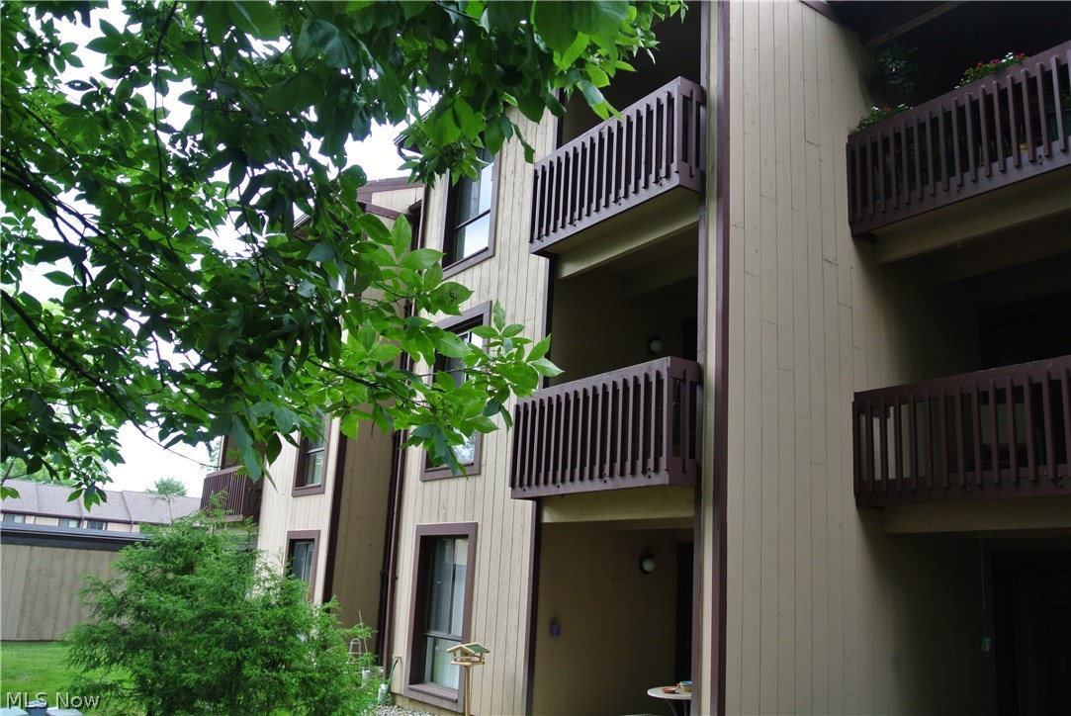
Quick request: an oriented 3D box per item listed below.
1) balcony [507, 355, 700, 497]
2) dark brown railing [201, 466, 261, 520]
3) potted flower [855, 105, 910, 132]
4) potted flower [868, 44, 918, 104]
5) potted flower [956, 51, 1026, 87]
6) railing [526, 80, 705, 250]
[{"bbox_3d":[0.579,0.762,8.704,0.360,1.123,2.374,13,-18,-34],"label":"balcony"},{"bbox_3d":[-6.118,2.799,17.951,0.355,1.102,2.514,13,-18,-34],"label":"dark brown railing"},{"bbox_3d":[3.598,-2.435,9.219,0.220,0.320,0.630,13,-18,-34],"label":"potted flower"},{"bbox_3d":[3.772,-3.014,9.437,0.560,0.690,0.560,13,-18,-34],"label":"potted flower"},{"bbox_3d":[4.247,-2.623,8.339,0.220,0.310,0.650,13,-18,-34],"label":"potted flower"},{"bbox_3d":[0.778,-1.890,9.336,0.360,1.145,2.380,13,-18,-34],"label":"railing"}]

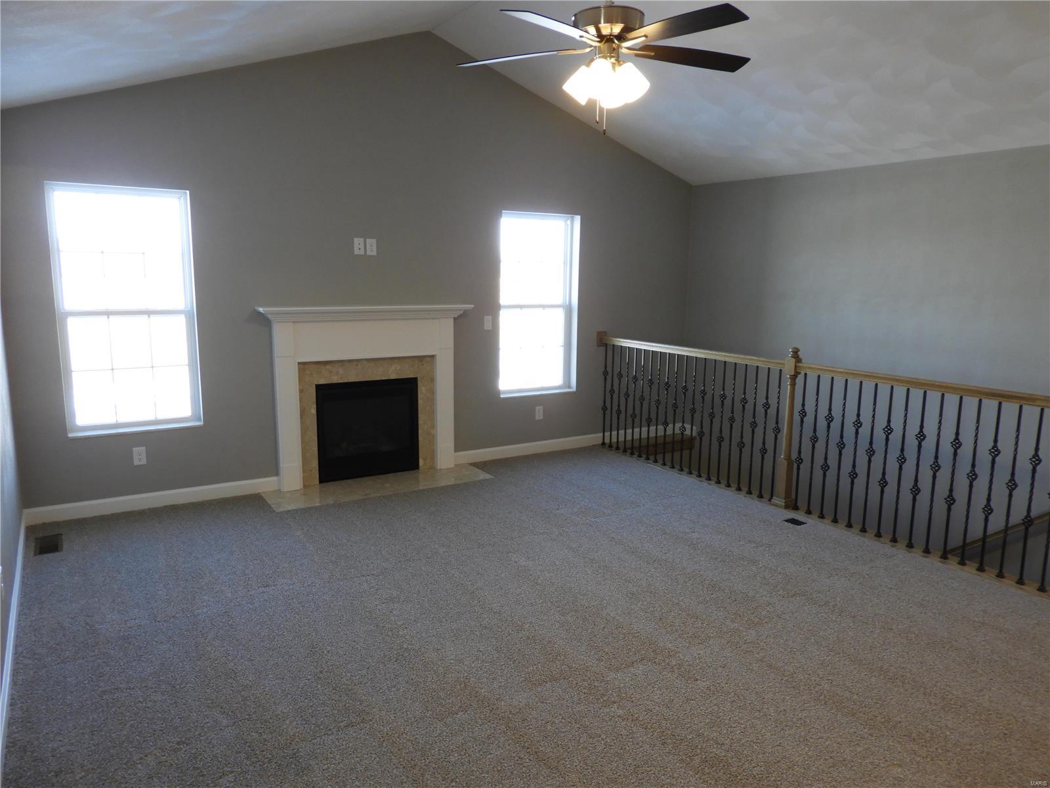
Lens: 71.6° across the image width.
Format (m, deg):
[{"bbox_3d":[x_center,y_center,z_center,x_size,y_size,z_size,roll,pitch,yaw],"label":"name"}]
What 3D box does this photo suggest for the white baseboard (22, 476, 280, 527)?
[{"bbox_3d":[-2.411,0.703,4.837,1.514,0.107,0.015,-5,11,-32],"label":"white baseboard"}]

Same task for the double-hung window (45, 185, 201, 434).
[{"bbox_3d":[-2.515,-0.523,4.623,0.775,1.524,0.100,-5,11,-32],"label":"double-hung window"}]

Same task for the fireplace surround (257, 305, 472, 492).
[{"bbox_3d":[-1.126,0.009,5.440,1.593,1.311,0.170,-5,11,-32],"label":"fireplace surround"}]

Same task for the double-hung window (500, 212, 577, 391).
[{"bbox_3d":[0.112,-0.762,6.255,0.783,1.523,0.100,-5,11,-32],"label":"double-hung window"}]

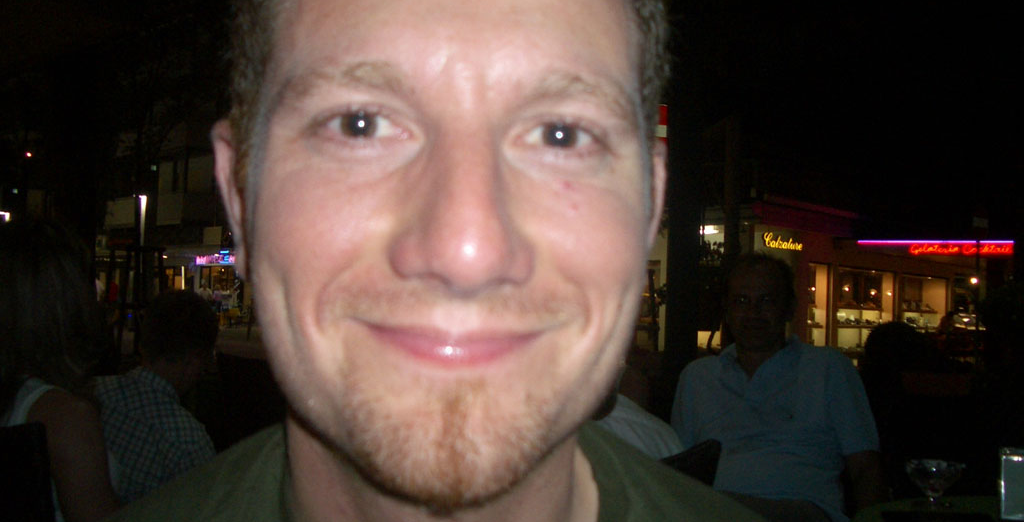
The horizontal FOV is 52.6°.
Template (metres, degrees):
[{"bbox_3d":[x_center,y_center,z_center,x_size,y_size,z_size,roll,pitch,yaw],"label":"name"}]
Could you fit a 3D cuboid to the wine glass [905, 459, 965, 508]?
[{"bbox_3d":[0.845,0.448,2.070,0.119,0.088,0.119,1,-2,0],"label":"wine glass"}]

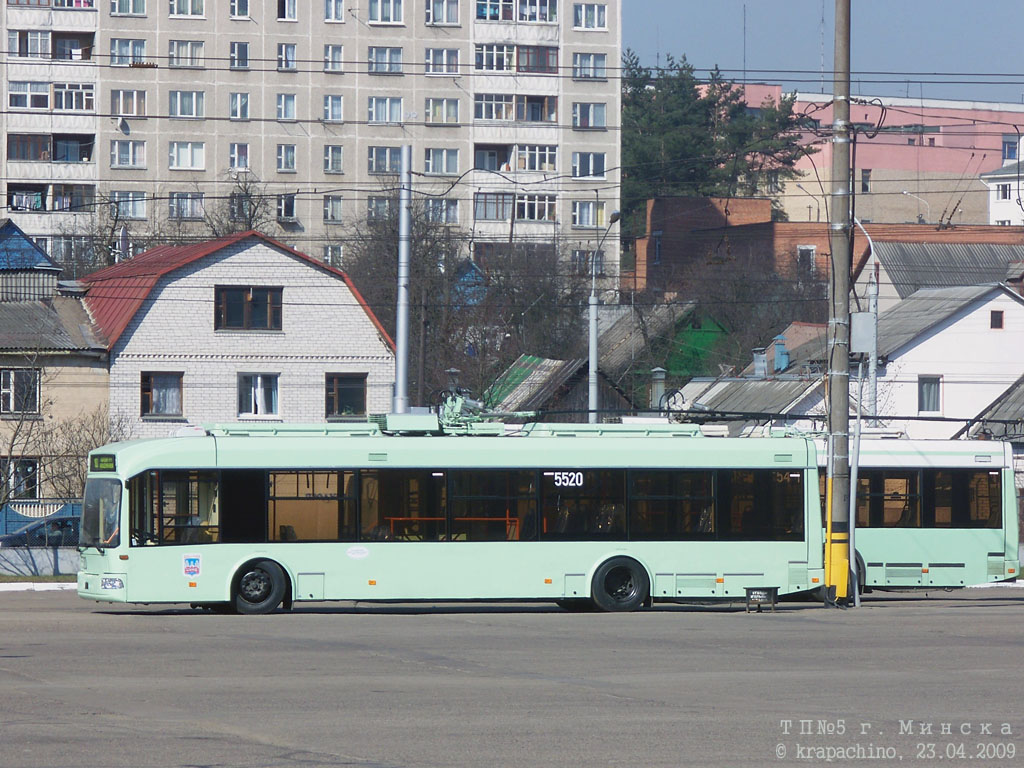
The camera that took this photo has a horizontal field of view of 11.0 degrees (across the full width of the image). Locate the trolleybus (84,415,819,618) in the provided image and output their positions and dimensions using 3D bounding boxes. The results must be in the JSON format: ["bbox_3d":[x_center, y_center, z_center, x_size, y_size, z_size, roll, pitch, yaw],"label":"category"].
[{"bbox_3d":[-0.995,2.010,84.886,12.100,3.200,2.530,0,-1,-19],"label":"trolleybus"}]

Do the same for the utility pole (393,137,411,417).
[{"bbox_3d":[-2.305,-0.508,112.000,0.300,9.020,0.300,1,0,0],"label":"utility pole"}]

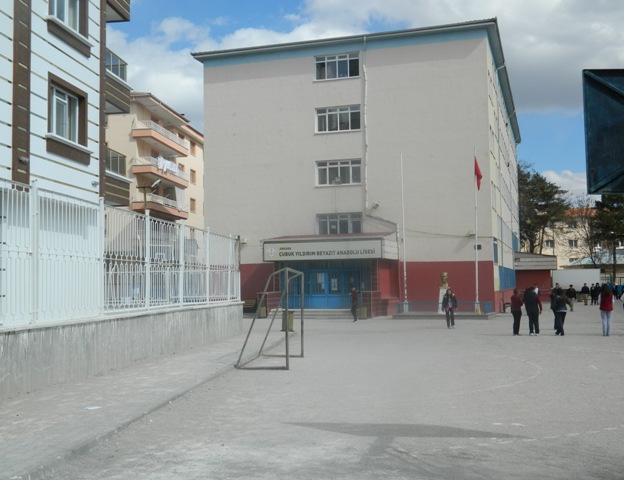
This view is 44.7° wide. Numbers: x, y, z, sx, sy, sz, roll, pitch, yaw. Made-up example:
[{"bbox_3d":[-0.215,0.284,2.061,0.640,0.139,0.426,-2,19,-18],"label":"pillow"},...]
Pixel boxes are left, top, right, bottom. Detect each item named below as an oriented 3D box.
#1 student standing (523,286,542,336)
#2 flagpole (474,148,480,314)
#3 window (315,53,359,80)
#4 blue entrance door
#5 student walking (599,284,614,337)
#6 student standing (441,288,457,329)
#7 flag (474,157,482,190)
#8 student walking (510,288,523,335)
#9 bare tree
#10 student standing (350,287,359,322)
[{"bbox_3d":[7.752,2.528,26.802,0.580,1.730,0.420,-1,-3,3],"label":"student standing"},{"bbox_3d":[8.205,-0.462,37.741,0.130,8.310,0.130,-2,-3,17],"label":"flagpole"},{"bbox_3d":[1.591,-10.858,47.735,2.930,1.565,0.180,-2,-3,17],"label":"window"},{"bbox_3d":[1.207,2.735,42.567,3.153,2.246,0.150,-2,-3,17],"label":"blue entrance door"},{"bbox_3d":[9.386,2.251,24.200,0.500,1.650,0.320,-1,-3,6],"label":"student walking"},{"bbox_3d":[5.478,2.761,30.200,0.580,1.580,0.340,-1,-3,7],"label":"student standing"},{"bbox_3d":[8.337,-3.316,37.909,0.400,1.675,0.200,-2,-3,17],"label":"flag"},{"bbox_3d":[7.214,2.567,26.830,0.460,1.640,0.360,-2,-3,18],"label":"student walking"},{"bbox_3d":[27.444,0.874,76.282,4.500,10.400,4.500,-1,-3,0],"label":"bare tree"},{"bbox_3d":[2.079,3.183,37.367,0.480,1.730,0.420,-3,-4,37],"label":"student standing"}]

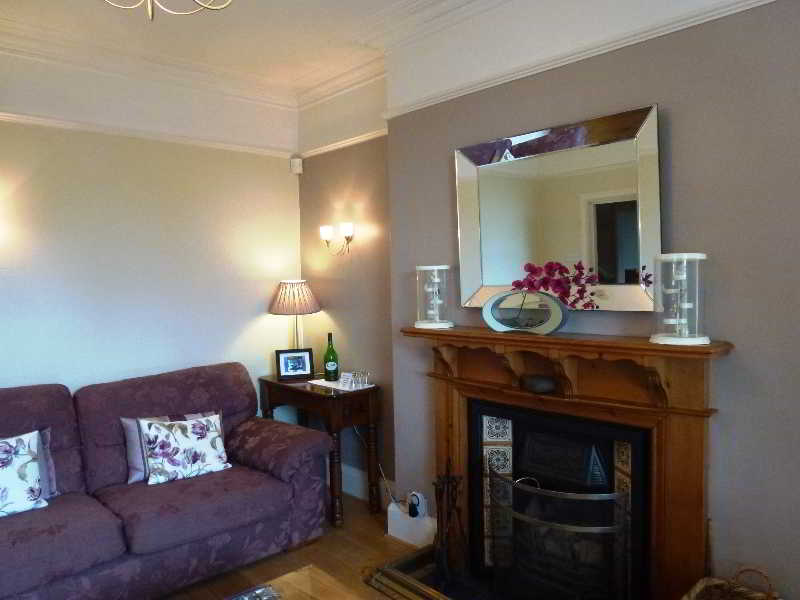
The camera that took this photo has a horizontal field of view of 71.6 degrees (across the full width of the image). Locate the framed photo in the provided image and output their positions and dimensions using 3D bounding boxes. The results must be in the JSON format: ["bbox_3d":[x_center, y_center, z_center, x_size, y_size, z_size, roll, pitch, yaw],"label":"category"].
[{"bbox_3d":[-0.713,0.447,3.812,0.236,0.205,0.030,-2,-10,-12],"label":"framed photo"}]

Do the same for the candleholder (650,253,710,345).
[{"bbox_3d":[1.013,-0.003,2.004,0.210,0.315,0.210,1,3,44],"label":"candleholder"}]

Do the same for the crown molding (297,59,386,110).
[{"bbox_3d":[-0.410,-1.444,3.718,1.060,0.100,0.100,1,3,44],"label":"crown molding"}]

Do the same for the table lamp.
[{"bbox_3d":[-0.734,0.208,3.867,0.360,0.670,0.360,1,3,44],"label":"table lamp"}]

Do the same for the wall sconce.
[{"bbox_3d":[-0.421,-0.407,3.735,0.290,0.210,0.150,1,3,44],"label":"wall sconce"}]

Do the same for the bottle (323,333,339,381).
[{"bbox_3d":[-0.465,0.383,3.736,0.088,0.318,0.088,-1,2,0],"label":"bottle"}]

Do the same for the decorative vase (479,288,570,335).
[{"bbox_3d":[0.549,0.058,2.446,0.405,0.182,0.085,1,3,44],"label":"decorative vase"}]

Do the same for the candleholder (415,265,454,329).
[{"bbox_3d":[0.175,-0.012,2.809,0.200,0.312,0.200,-1,2,0],"label":"candleholder"}]

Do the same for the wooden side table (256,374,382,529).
[{"bbox_3d":[-0.529,0.945,3.647,0.799,0.795,0.384,1,3,44],"label":"wooden side table"}]

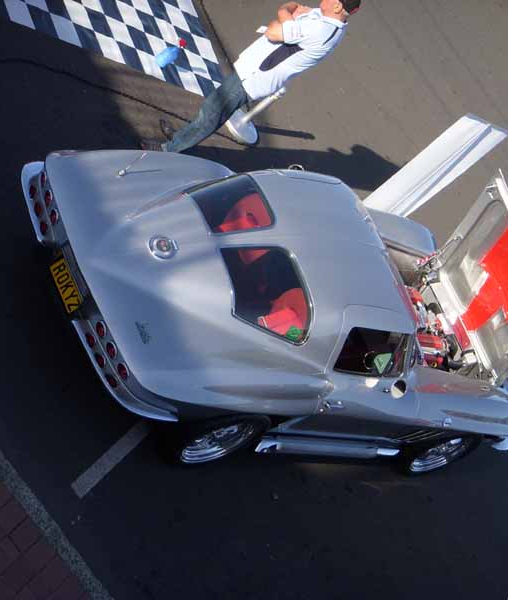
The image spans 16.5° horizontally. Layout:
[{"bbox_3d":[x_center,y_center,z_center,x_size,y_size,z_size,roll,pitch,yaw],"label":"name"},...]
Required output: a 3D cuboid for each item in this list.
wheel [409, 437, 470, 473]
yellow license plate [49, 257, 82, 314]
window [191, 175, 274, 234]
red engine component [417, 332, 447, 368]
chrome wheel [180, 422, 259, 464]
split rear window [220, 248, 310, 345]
[{"bbox_3d":[1.272,1.001,12.339,0.480,0.480,0.190,8,51,-52],"label":"wheel"},{"bbox_3d":[-1.044,-0.081,9.772,0.020,0.118,0.318,8,51,-52],"label":"yellow license plate"},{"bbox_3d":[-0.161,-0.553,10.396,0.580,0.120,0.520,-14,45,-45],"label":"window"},{"bbox_3d":[1.204,0.337,12.074,0.330,0.120,0.190,8,51,-52],"label":"red engine component"},{"bbox_3d":[-0.234,0.767,10.371,0.490,0.490,0.190,8,51,-52],"label":"chrome wheel"},{"bbox_3d":[0.069,-0.051,10.164,0.580,0.120,0.520,6,75,-36],"label":"split rear window"}]

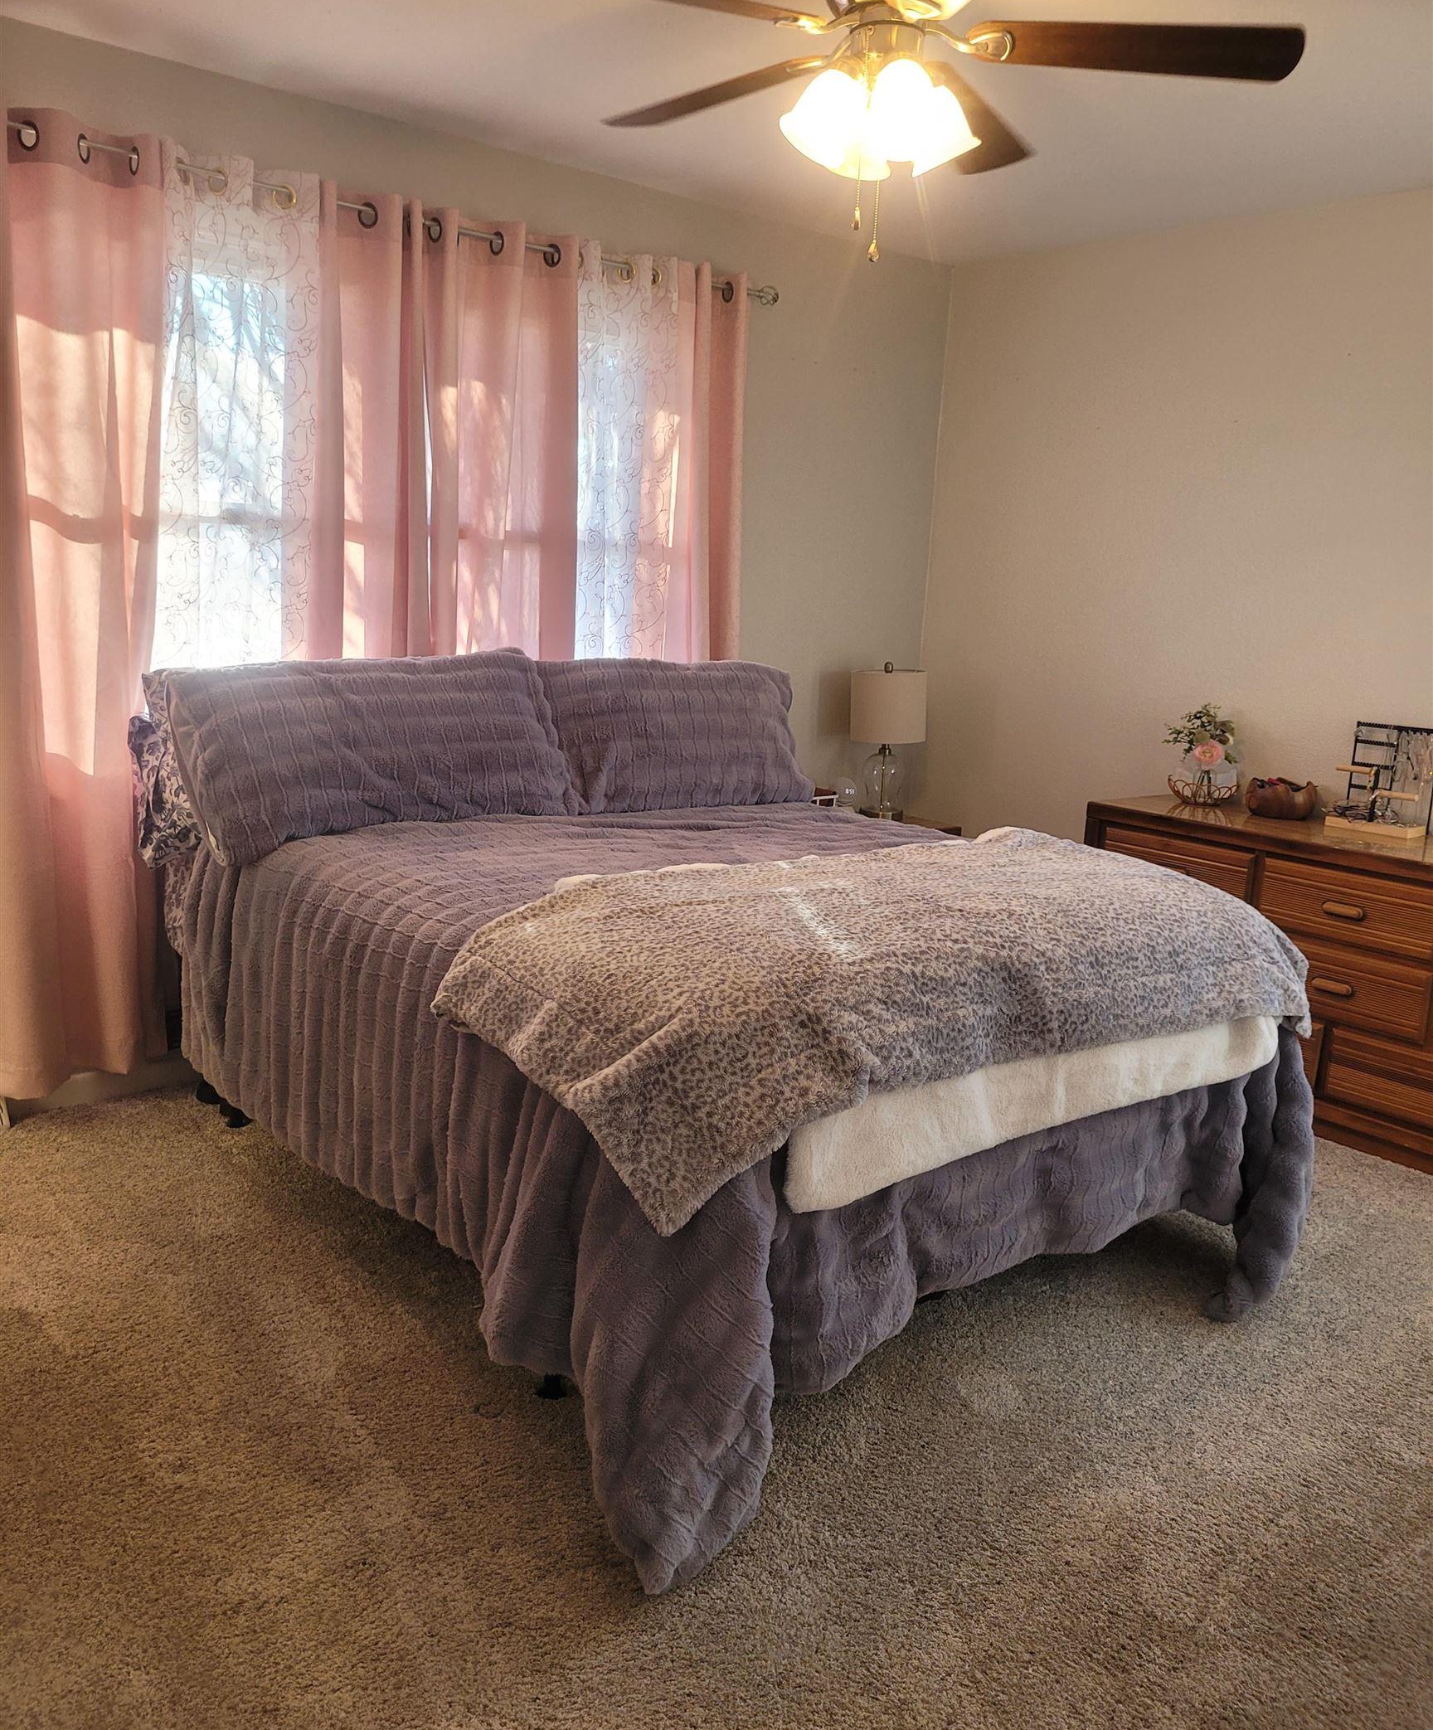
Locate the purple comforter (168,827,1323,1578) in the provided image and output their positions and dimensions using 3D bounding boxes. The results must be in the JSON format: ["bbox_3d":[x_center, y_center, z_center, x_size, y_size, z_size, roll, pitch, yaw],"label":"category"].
[{"bbox_3d":[-0.050,0.359,3.160,1.704,0.747,2.042,-7,15,-40],"label":"purple comforter"}]

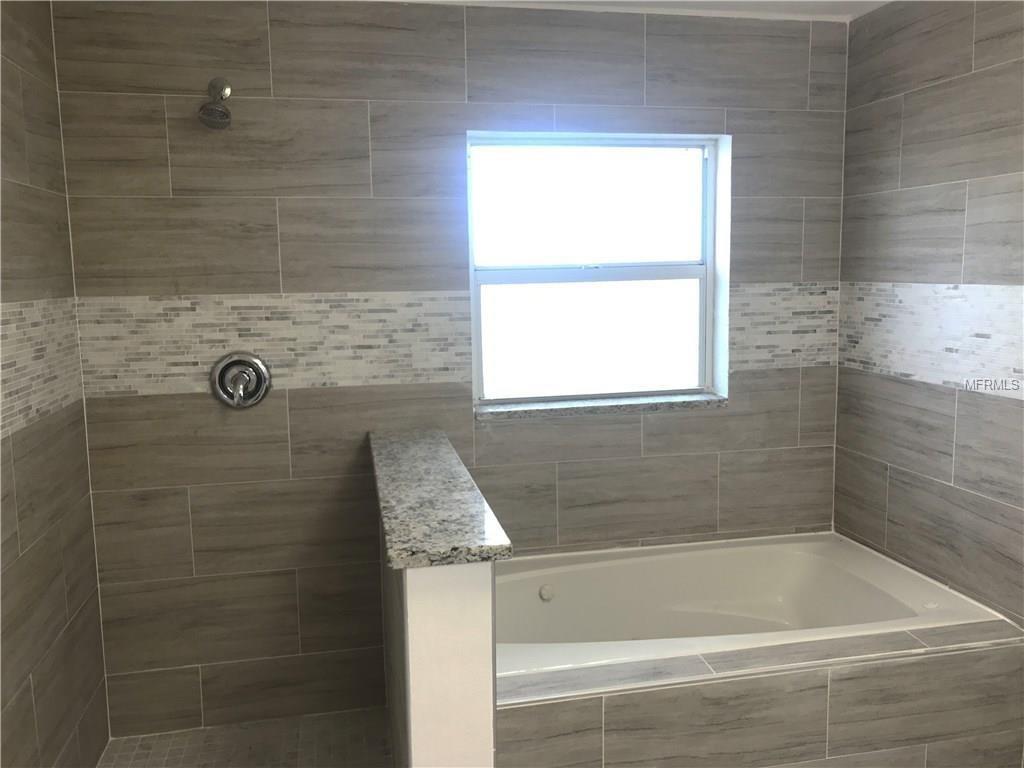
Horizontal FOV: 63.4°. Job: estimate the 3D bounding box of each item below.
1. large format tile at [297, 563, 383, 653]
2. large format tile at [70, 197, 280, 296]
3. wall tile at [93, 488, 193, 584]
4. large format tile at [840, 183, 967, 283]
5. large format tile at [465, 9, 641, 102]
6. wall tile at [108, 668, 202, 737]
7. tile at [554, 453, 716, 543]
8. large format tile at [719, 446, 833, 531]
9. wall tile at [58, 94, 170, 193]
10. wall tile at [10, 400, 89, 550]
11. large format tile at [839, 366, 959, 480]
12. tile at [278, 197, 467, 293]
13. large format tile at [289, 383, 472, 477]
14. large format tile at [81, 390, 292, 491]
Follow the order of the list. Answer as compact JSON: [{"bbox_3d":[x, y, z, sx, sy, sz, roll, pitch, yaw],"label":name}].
[{"bbox_3d":[-0.587,0.766,2.844,0.277,0.302,0.010,-2,8,-11],"label":"large format tile"},{"bbox_3d":[-1.048,-0.430,2.597,0.610,0.302,0.010,-2,8,-11],"label":"large format tile"},{"bbox_3d":[-1.179,0.485,2.659,0.287,0.299,0.012,-2,8,-12],"label":"wall tile"},{"bbox_3d":[1.272,-0.485,2.731,0.012,0.296,0.609,-2,8,-12],"label":"large format tile"},{"bbox_3d":[0.152,-1.087,2.764,0.613,0.302,0.010,-2,8,-11],"label":"large format tile"},{"bbox_3d":[-1.182,1.055,2.756,0.285,0.222,0.010,-2,8,-11],"label":"wall tile"},{"bbox_3d":[0.456,0.410,2.963,0.603,0.295,0.010,-2,7,-11],"label":"tile"},{"bbox_3d":[0.989,0.392,3.103,0.463,0.299,0.012,-2,8,-12],"label":"large format tile"},{"bbox_3d":[-1.206,-0.726,2.526,0.297,0.302,0.010,-2,8,-11],"label":"wall tile"},{"bbox_3d":[-1.258,0.226,2.277,0.010,0.294,0.589,-2,7,-11],"label":"wall tile"},{"bbox_3d":[1.282,0.121,2.809,0.012,0.298,0.609,-2,8,-12],"label":"large format tile"},{"bbox_3d":[-0.437,-0.449,2.674,0.599,0.297,0.010,-2,7,-11],"label":"tile"},{"bbox_3d":[-0.432,0.155,2.799,0.613,0.302,0.010,-2,8,-11],"label":"large format tile"},{"bbox_3d":[-1.036,0.181,2.676,0.614,0.302,0.010,-2,8,-11],"label":"large format tile"}]

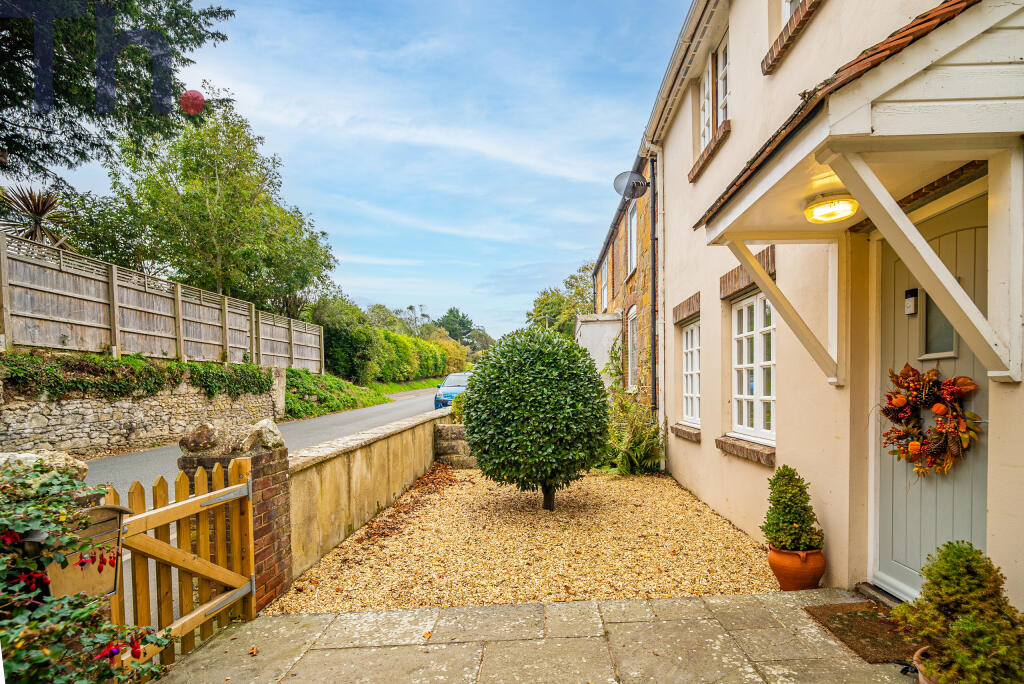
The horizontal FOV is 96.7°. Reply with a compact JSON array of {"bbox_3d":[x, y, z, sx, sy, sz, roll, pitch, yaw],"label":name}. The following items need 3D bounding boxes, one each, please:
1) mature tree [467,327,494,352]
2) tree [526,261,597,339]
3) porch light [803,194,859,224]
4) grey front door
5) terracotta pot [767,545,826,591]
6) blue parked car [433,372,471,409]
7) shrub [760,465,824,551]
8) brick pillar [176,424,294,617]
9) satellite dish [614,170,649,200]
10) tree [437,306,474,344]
[{"bbox_3d":[-4.017,2.519,62.000,5.000,9.500,5.000,0,-3,-5],"label":"mature tree"},{"bbox_3d":[4.348,-0.853,37.000,7.200,11.500,7.000,0,-3,-5],"label":"tree"},{"bbox_3d":[1.686,-0.701,2.410,0.255,0.100,0.255,0,-3,5],"label":"porch light"},{"bbox_3d":[2.238,0.359,2.420,0.070,2.060,0.800,0,-3,5],"label":"grey front door"},{"bbox_3d":[1.880,1.490,3.009,0.340,0.260,0.340,0,-3,0],"label":"terracotta pot"},{"bbox_3d":[-1.662,1.923,17.000,1.720,1.500,3.900,0,-3,6],"label":"blue parked car"},{"bbox_3d":[1.854,1.087,3.009,0.370,0.550,0.370,0,-3,5],"label":"shrub"},{"bbox_3d":[-1.850,1.151,3.091,0.460,1.180,0.440,0,-3,-5],"label":"brick pillar"},{"bbox_3d":[1.929,-2.534,7.350,0.520,0.470,0.280,1,-3,-12],"label":"satellite dish"},{"bbox_3d":[-7.199,1.064,57.000,5.200,12.000,5.200,0,-3,-5],"label":"tree"}]

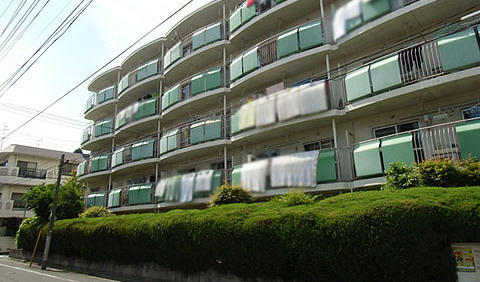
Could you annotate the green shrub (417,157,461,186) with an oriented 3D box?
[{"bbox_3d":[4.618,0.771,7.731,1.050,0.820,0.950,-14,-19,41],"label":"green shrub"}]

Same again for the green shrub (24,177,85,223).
[{"bbox_3d":[-13.094,4.232,23.324,4.000,3.700,3.800,-14,-19,41],"label":"green shrub"}]

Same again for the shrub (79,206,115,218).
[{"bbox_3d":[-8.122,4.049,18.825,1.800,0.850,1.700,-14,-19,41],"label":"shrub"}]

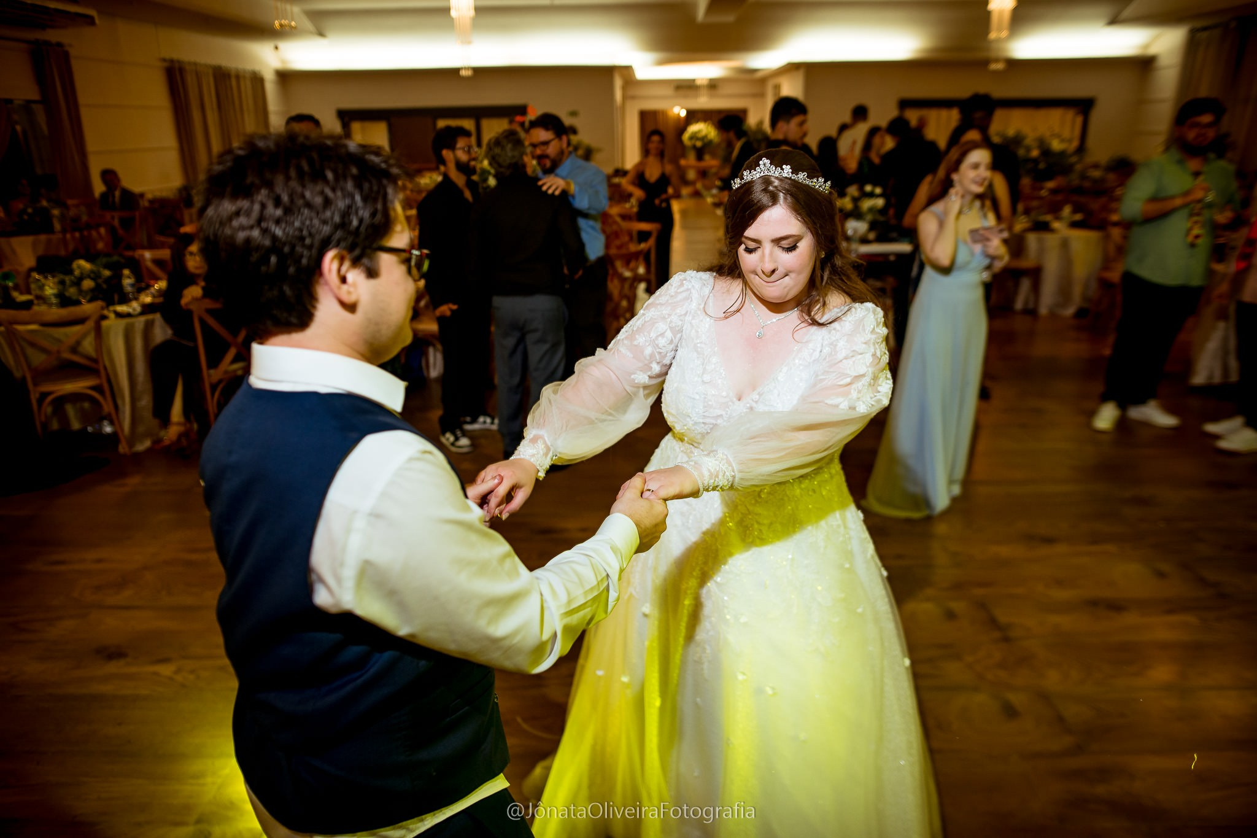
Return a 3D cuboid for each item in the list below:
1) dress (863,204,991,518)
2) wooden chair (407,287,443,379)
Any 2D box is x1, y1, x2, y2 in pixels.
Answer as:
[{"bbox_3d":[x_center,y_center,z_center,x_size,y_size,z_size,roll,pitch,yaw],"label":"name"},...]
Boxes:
[{"bbox_3d":[1.358,-0.285,3.871,0.470,1.370,0.530,-13,23,-31],"label":"dress"},{"bbox_3d":[-1.396,-0.717,5.895,0.460,0.880,0.500,-1,20,-3],"label":"wooden chair"}]

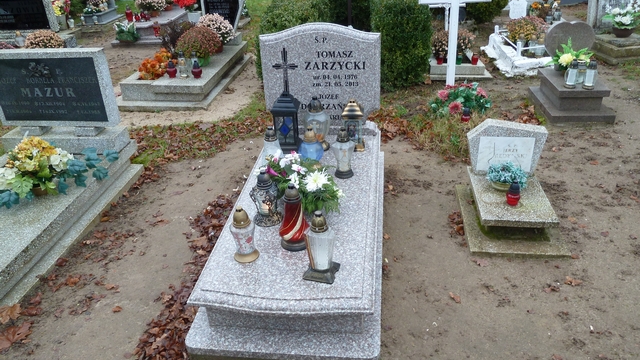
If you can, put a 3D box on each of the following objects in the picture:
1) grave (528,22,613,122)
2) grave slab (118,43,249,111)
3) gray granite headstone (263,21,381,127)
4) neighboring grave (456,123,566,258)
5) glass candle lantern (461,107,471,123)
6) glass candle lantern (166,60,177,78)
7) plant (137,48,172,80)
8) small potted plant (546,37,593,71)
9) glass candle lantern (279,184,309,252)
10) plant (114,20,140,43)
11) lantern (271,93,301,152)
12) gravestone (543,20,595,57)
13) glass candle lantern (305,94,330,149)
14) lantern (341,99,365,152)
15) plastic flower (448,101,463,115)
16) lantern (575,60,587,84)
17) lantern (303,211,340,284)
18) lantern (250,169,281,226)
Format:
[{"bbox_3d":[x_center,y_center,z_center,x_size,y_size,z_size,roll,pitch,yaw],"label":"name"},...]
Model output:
[{"bbox_3d":[2.247,-0.970,4.379,0.521,0.704,0.744,1,30,7],"label":"grave"},{"bbox_3d":[-1.472,-1.219,5.646,0.950,0.215,1.794,1,30,7],"label":"grave slab"},{"bbox_3d":[0.013,-0.729,3.529,0.826,0.716,0.085,1,25,7],"label":"gray granite headstone"},{"bbox_3d":[1.127,0.019,2.920,0.523,0.507,0.752,1,30,7],"label":"neighboring grave"},{"bbox_3d":[1.262,-0.568,4.301,0.077,0.130,0.077,1,30,7],"label":"glass candle lantern"},{"bbox_3d":[-1.498,-1.115,5.015,0.094,0.170,0.094,1,29,7],"label":"glass candle lantern"},{"bbox_3d":[-1.735,-1.216,5.280,0.320,0.240,0.320,0,26,6],"label":"plant"},{"bbox_3d":[2.200,-1.081,4.384,0.360,0.280,0.260,1,29,7],"label":"small potted plant"},{"bbox_3d":[-0.129,0.166,2.346,0.140,0.342,0.140,1,28,7],"label":"glass candle lantern"},{"bbox_3d":[-2.770,-2.118,7.160,0.340,0.260,0.280,1,29,7],"label":"plant"},{"bbox_3d":[-0.219,-0.401,3.395,0.175,0.399,0.175,1,30,7],"label":"lantern"},{"bbox_3d":[2.261,-1.218,4.558,0.446,0.452,0.093,1,30,7],"label":"gravestone"},{"bbox_3d":[-0.019,-0.401,3.425,0.172,0.352,0.172,1,30,7],"label":"glass candle lantern"},{"bbox_3d":[0.216,-0.342,3.133,0.122,0.318,0.122,5,30,14],"label":"lantern"},{"bbox_3d":[1.131,-0.605,4.166,0.120,0.095,0.100,1,29,7],"label":"plastic flower"},{"bbox_3d":[2.173,-0.893,4.138,0.073,0.188,0.073,1,29,7],"label":"lantern"},{"bbox_3d":[0.004,0.271,2.169,0.132,0.327,0.132,7,29,17],"label":"lantern"},{"bbox_3d":[-0.286,0.086,2.635,0.172,0.301,0.161,1,30,7],"label":"lantern"}]

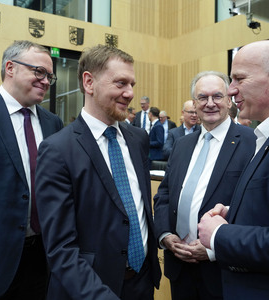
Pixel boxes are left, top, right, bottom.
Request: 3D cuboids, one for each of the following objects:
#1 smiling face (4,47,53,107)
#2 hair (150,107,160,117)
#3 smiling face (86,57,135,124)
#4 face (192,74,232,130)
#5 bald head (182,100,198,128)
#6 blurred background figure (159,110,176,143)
[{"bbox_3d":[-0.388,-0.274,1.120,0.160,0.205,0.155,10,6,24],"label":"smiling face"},{"bbox_3d":[0.363,-0.649,5.200,0.200,0.180,0.170,2,5,18],"label":"hair"},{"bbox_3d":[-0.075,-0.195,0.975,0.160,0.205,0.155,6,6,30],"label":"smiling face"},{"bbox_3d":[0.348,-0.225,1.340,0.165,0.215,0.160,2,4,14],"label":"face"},{"bbox_3d":[0.534,-0.348,2.850,0.170,0.240,0.220,-1,5,-24],"label":"bald head"},{"bbox_3d":[0.568,0.123,5.563,0.500,1.680,0.330,4,6,41],"label":"blurred background figure"}]

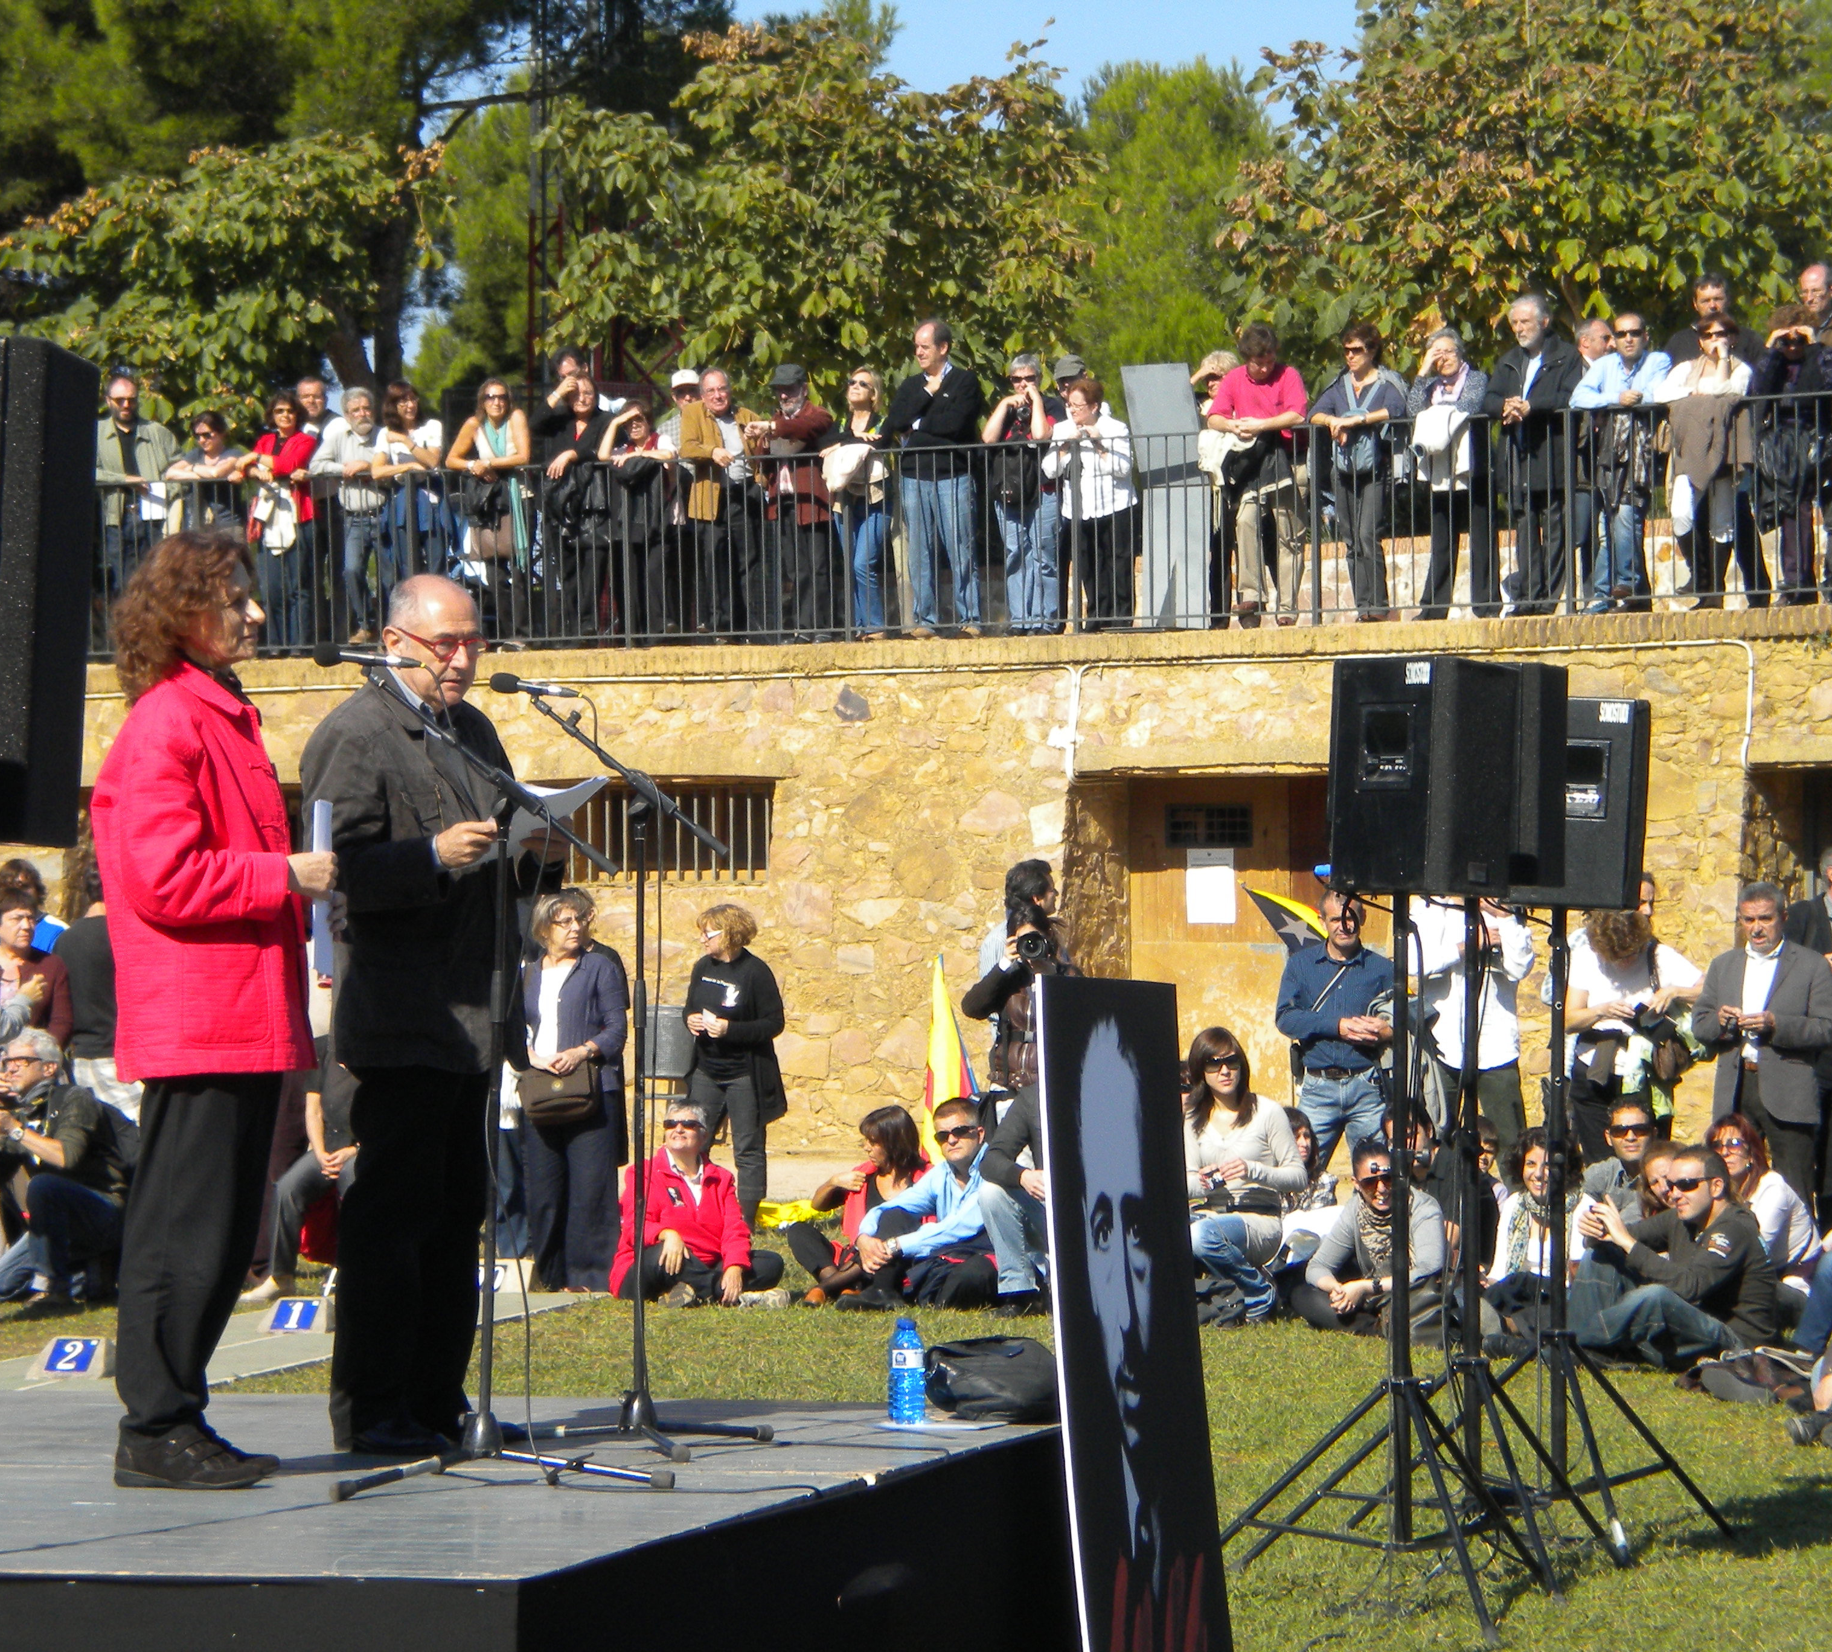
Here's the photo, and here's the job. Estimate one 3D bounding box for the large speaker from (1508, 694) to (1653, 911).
[{"bbox_3d":[1.648,-0.056,16.600,0.380,0.522,0.300,3,-1,10],"label":"large speaker"}]

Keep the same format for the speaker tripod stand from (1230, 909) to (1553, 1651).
[{"bbox_3d":[1.099,1.041,16.200,0.950,1.750,0.980,0,0,6],"label":"speaker tripod stand"}]

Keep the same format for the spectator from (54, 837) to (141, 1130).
[{"bbox_3d":[-3.449,0.955,28.400,0.500,1.740,0.320,0,0,6],"label":"spectator"}]

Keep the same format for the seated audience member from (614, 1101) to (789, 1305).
[{"bbox_3d":[-0.890,1.504,27.100,0.720,0.796,0.620,0,-1,-3],"label":"seated audience member"}]

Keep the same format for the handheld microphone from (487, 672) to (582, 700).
[{"bbox_3d":[-0.709,-0.261,12.400,0.178,0.042,0.042,6,-1,-6],"label":"handheld microphone"}]

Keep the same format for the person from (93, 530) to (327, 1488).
[{"bbox_3d":[-1.220,0.318,11.600,0.360,1.650,0.500,0,-1,16],"label":"person"}]

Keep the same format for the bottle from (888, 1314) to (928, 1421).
[{"bbox_3d":[-0.017,1.091,13.400,0.072,0.212,0.072,-1,-1,0],"label":"bottle"}]

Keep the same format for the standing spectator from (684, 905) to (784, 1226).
[{"bbox_3d":[-0.878,1.177,32.300,0.480,1.620,0.340,-1,-1,30],"label":"standing spectator"}]

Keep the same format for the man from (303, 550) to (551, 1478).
[{"bbox_3d":[-0.949,0.357,12.900,0.540,1.688,0.450,0,-1,-43],"label":"man"}]

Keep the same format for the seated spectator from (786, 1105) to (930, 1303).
[{"bbox_3d":[-0.226,1.512,27.000,0.580,0.765,0.750,-1,-1,30],"label":"seated spectator"}]

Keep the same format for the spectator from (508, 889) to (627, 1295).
[{"bbox_3d":[-1.419,1.074,27.200,0.500,1.629,0.380,-1,-1,18],"label":"spectator"}]

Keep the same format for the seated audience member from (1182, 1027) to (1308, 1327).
[{"bbox_3d":[1.196,1.284,24.500,0.500,1.080,0.650,-1,-1,37],"label":"seated audience member"}]

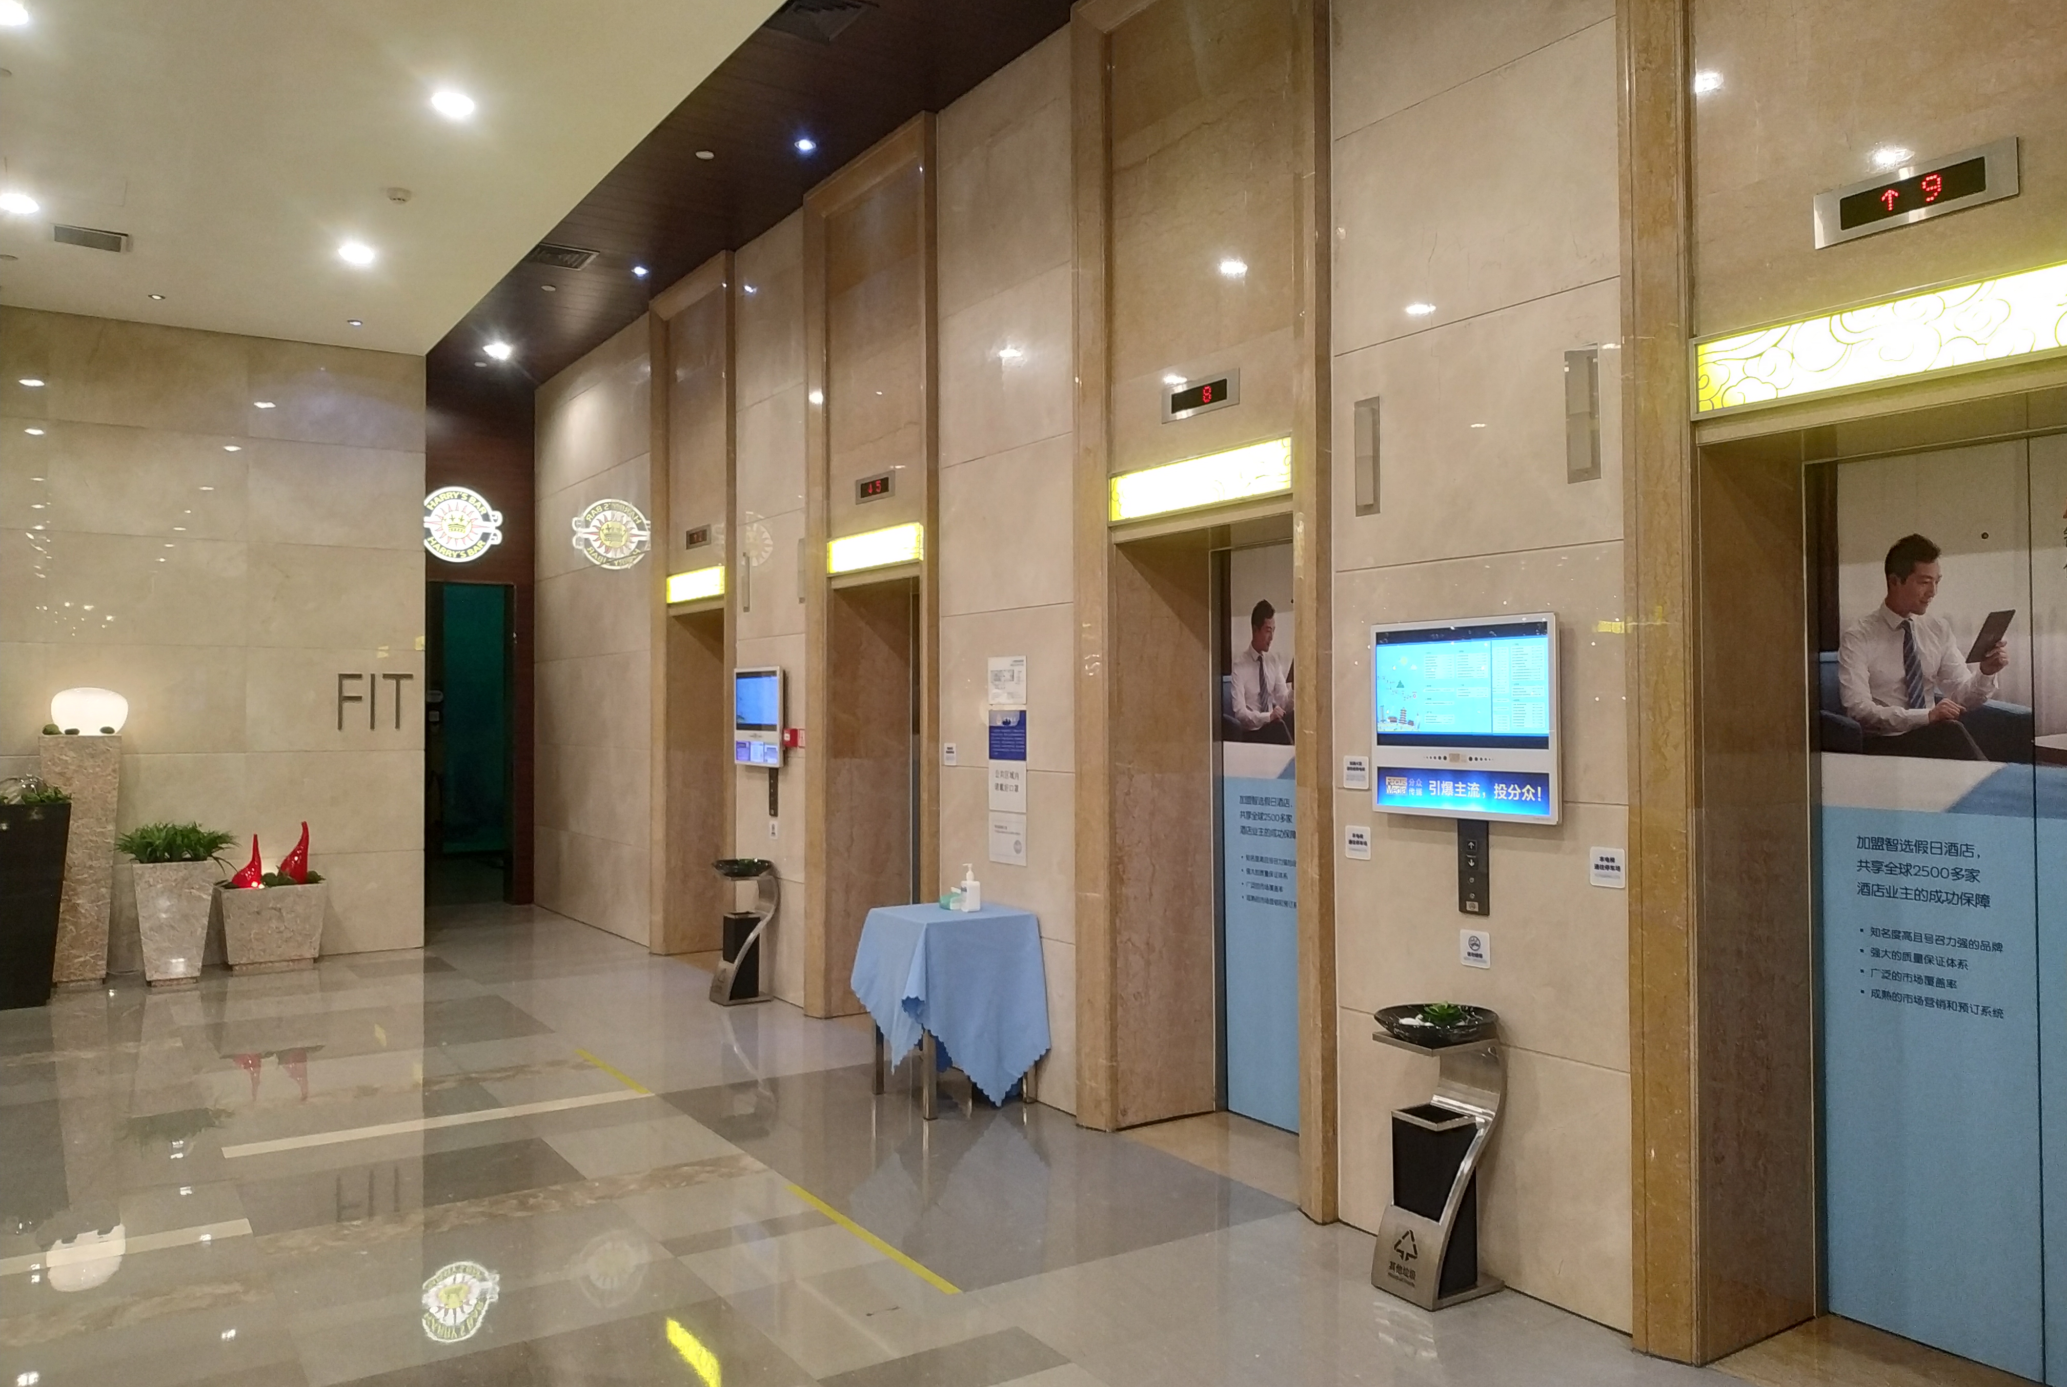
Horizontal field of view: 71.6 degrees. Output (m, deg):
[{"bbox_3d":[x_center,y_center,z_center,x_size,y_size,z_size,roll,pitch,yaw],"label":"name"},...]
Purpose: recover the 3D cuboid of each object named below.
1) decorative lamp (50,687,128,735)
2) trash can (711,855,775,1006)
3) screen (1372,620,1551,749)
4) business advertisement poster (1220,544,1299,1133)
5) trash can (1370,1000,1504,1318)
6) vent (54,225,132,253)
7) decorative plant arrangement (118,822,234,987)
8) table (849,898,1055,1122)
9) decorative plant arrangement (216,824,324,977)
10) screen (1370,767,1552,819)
[{"bbox_3d":[-5.327,0.102,8.099,0.366,0.272,0.365,0,-1,-34],"label":"decorative lamp"},{"bbox_3d":[-1.528,1.284,7.566,0.266,0.660,0.208,0,-1,-34],"label":"trash can"},{"bbox_3d":[1.158,-0.019,3.844,0.051,0.340,0.584,0,-1,-34],"label":"screen"},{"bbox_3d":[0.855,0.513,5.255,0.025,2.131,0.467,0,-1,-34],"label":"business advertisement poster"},{"bbox_3d":[1.060,1.232,3.778,0.253,0.660,0.208,0,-1,-34],"label":"trash can"},{"bbox_3d":[-4.800,-2.341,7.316,0.329,0.047,0.328,0,-1,-34],"label":"vent"},{"bbox_3d":[-5.072,1.239,8.492,0.582,0.944,0.562,0,-1,-34],"label":"decorative plant arrangement"},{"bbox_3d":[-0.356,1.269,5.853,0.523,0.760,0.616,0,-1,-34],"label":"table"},{"bbox_3d":[-4.741,1.261,8.917,0.576,0.908,0.406,0,-1,-34],"label":"decorative plant arrangement"},{"bbox_3d":[1.193,0.269,3.968,0.039,0.112,0.588,0,-1,-34],"label":"screen"}]

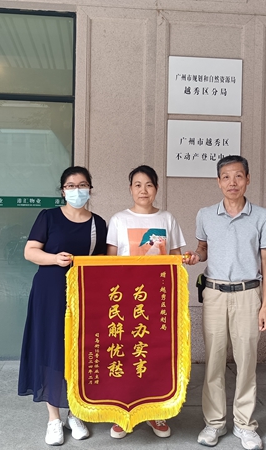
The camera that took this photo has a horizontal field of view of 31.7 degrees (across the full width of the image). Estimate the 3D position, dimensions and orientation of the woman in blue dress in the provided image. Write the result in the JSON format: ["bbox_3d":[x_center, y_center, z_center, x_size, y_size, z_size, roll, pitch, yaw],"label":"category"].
[{"bbox_3d":[-0.422,0.454,2.800,0.510,1.607,0.420,1,0,-6],"label":"woman in blue dress"}]

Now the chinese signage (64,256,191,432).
[{"bbox_3d":[-0.025,0.669,2.620,0.703,0.983,0.060,0,2,-1],"label":"chinese signage"}]

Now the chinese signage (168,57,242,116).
[{"bbox_3d":[0.651,-1.241,4.187,0.676,0.510,0.030,1,0,-5],"label":"chinese signage"}]

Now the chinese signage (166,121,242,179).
[{"bbox_3d":[0.641,-0.676,4.191,0.673,0.512,0.030,1,0,-5],"label":"chinese signage"}]

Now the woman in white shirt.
[{"bbox_3d":[0.078,0.448,2.900,0.490,1.634,0.340,1,0,0],"label":"woman in white shirt"}]

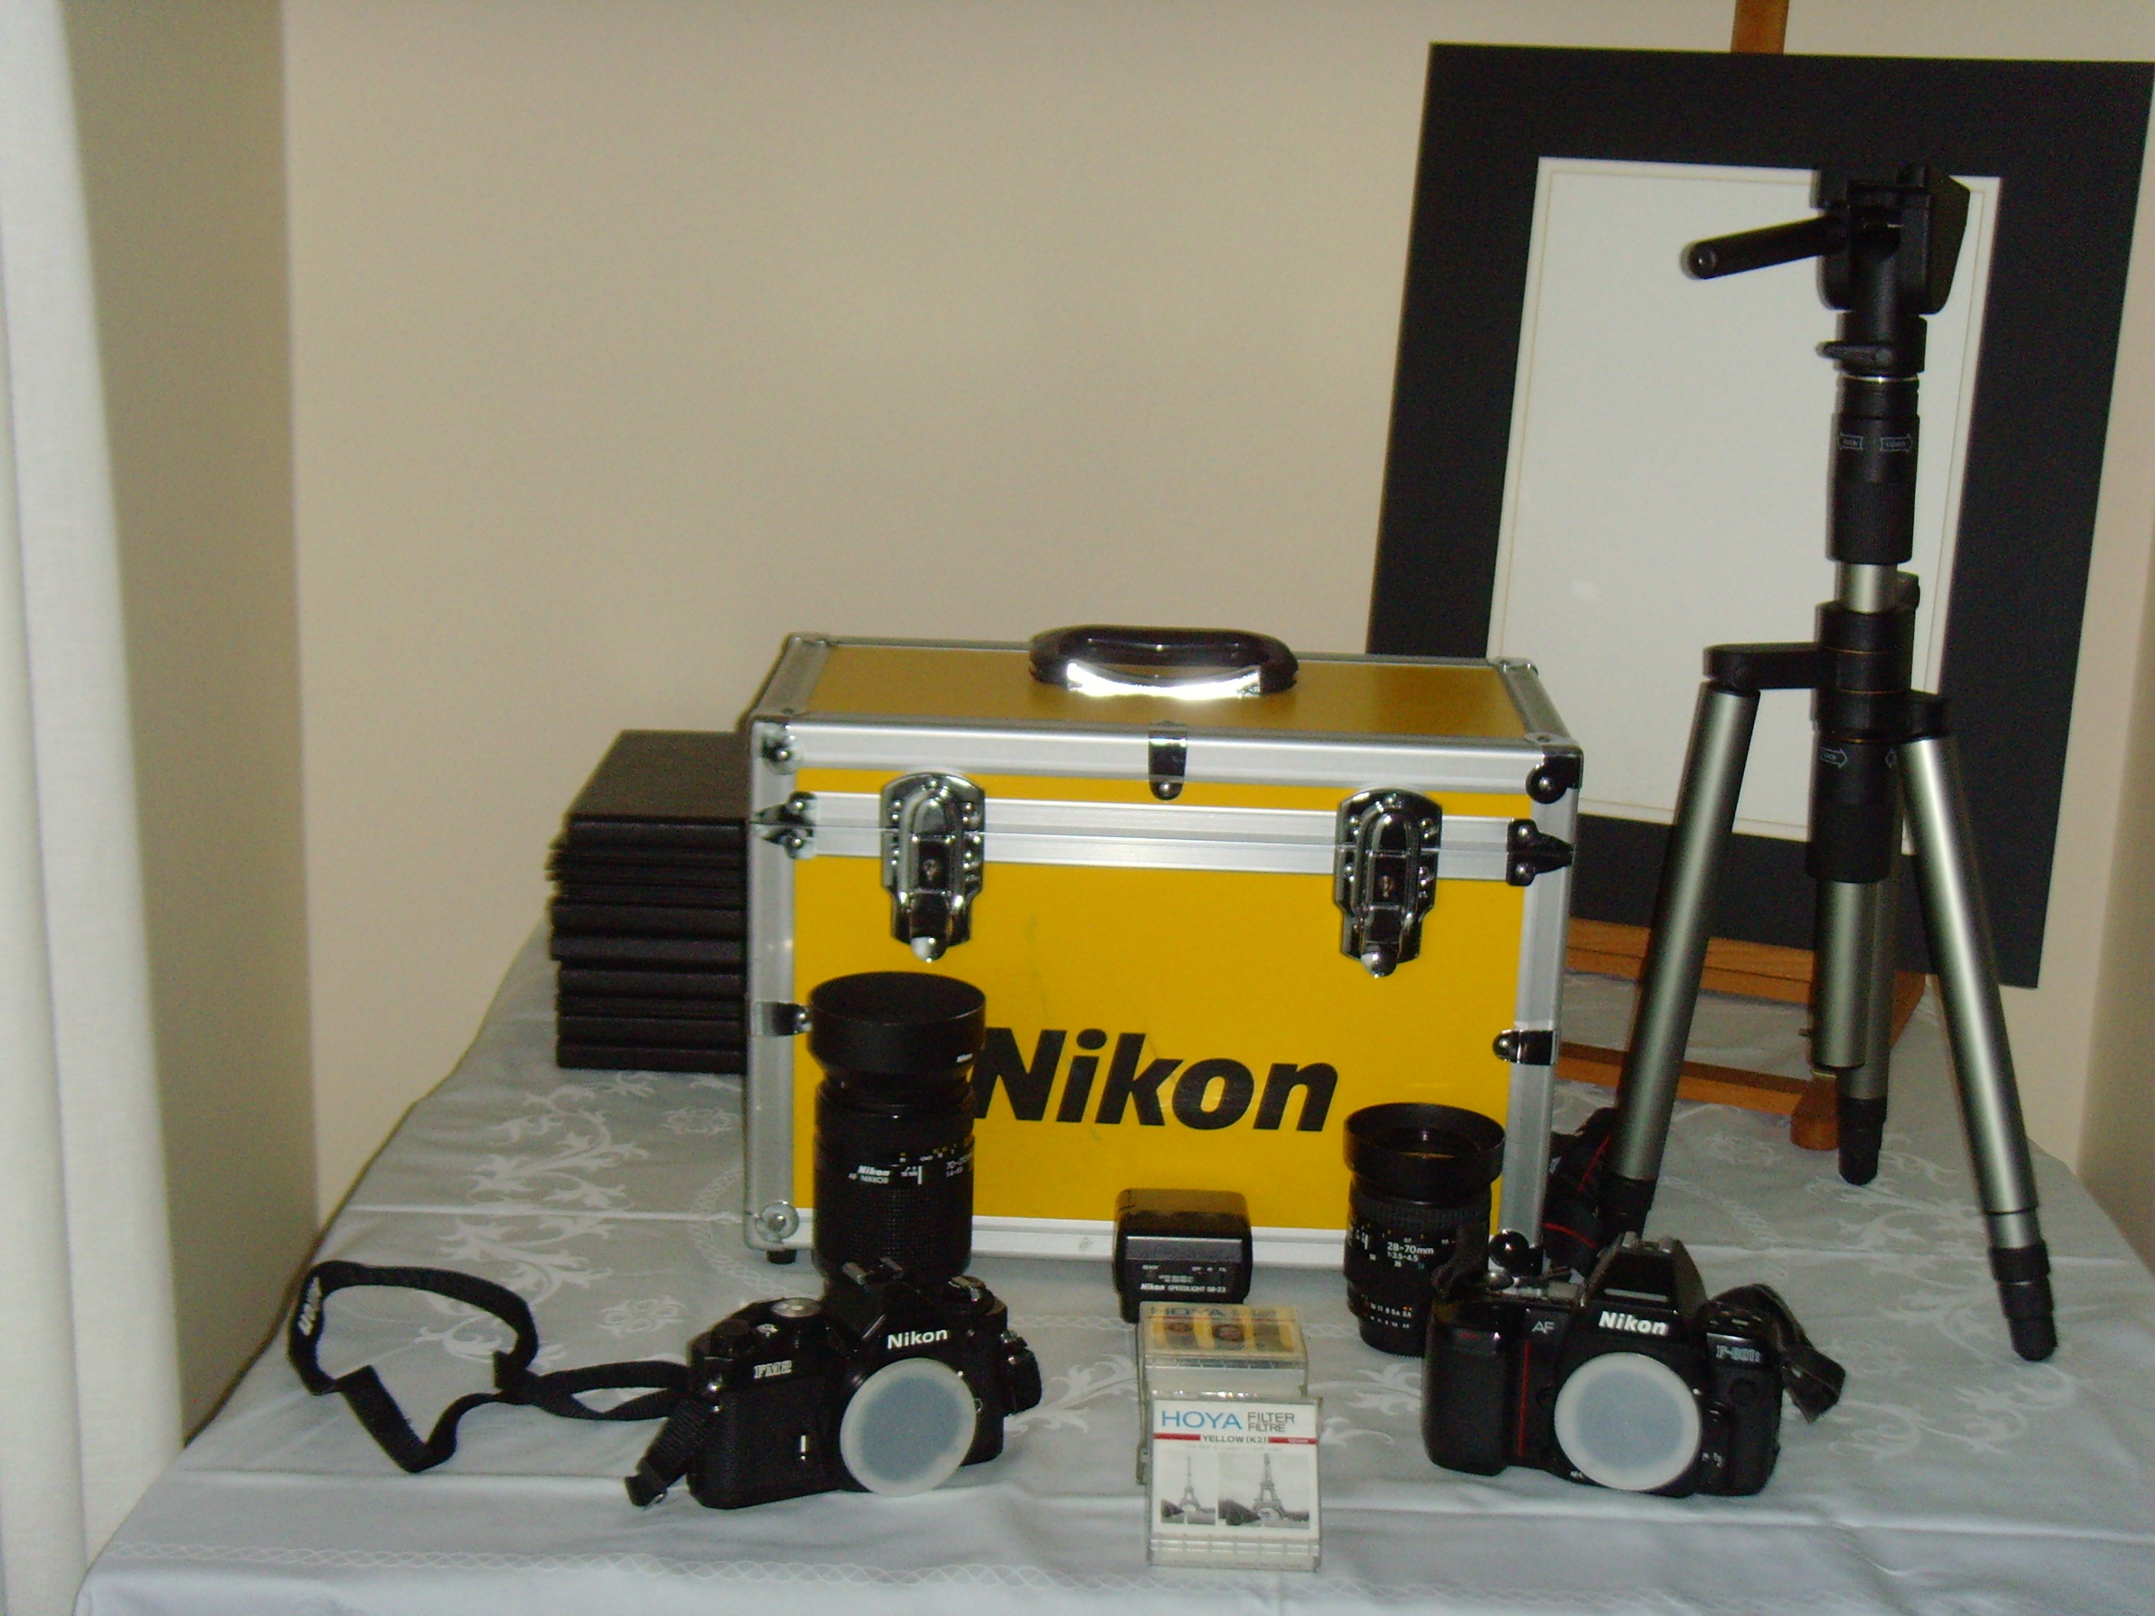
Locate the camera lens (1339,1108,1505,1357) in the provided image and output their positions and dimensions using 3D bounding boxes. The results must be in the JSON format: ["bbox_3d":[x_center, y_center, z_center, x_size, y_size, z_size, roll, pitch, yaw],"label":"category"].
[{"bbox_3d":[0.161,0.199,1.465,0.075,0.100,0.075,2,16,0],"label":"camera lens"}]

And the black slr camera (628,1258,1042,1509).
[{"bbox_3d":[-0.098,0.237,1.308,0.153,0.092,0.063,-4,17,-22],"label":"black slr camera"}]

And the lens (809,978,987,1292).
[{"bbox_3d":[-0.085,0.164,1.452,0.081,0.156,0.081,2,16,0],"label":"lens"}]

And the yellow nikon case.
[{"bbox_3d":[0.039,0.059,1.563,0.390,0.304,0.190,2,16,0],"label":"yellow nikon case"}]

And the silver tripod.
[{"bbox_3d":[0.353,-0.030,1.481,0.207,0.545,0.238,0,16,-9],"label":"silver tripod"}]

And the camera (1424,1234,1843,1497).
[{"bbox_3d":[0.229,0.233,1.345,0.159,0.103,0.067,5,16,11],"label":"camera"}]

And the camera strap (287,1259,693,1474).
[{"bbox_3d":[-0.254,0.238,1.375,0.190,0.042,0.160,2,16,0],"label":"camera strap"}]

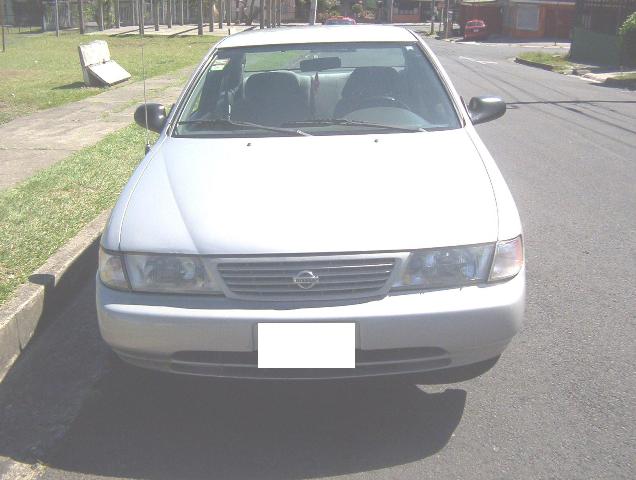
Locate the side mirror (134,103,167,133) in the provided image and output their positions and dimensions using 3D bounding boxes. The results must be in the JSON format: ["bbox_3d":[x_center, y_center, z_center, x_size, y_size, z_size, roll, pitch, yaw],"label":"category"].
[{"bbox_3d":[-0.881,-0.643,3.790,0.200,0.145,0.140,-1,18,3],"label":"side mirror"}]

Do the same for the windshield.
[{"bbox_3d":[-0.010,-0.781,3.649,1.400,0.400,0.760,-1,18,3],"label":"windshield"}]

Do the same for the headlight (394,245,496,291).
[{"bbox_3d":[0.456,0.095,2.555,0.330,0.145,0.180,-4,18,-7],"label":"headlight"}]

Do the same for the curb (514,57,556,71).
[{"bbox_3d":[6.333,-5.134,20.784,0.220,0.180,3.990,-1,18,0],"label":"curb"}]

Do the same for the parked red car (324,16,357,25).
[{"bbox_3d":[1.184,-10.615,36.711,1.650,1.420,4.100,-1,18,2],"label":"parked red car"}]

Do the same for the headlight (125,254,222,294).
[{"bbox_3d":[-0.533,0.117,2.599,0.330,0.145,0.180,2,19,12],"label":"headlight"}]

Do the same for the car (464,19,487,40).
[{"bbox_3d":[10.704,-14.168,48.500,1.620,1.400,3.900,1,18,9],"label":"car"}]

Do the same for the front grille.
[{"bbox_3d":[-0.043,0.128,2.453,0.630,0.150,0.120,-1,18,3],"label":"front grille"}]

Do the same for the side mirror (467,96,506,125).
[{"bbox_3d":[0.870,-0.672,3.715,0.210,0.145,0.140,-1,18,3],"label":"side mirror"}]

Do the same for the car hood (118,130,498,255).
[{"bbox_3d":[-0.030,-0.240,2.932,1.450,0.280,1.120,-1,18,3],"label":"car hood"}]

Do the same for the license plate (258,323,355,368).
[{"bbox_3d":[-0.041,0.354,2.390,0.320,0.160,0.020,-1,18,3],"label":"license plate"}]

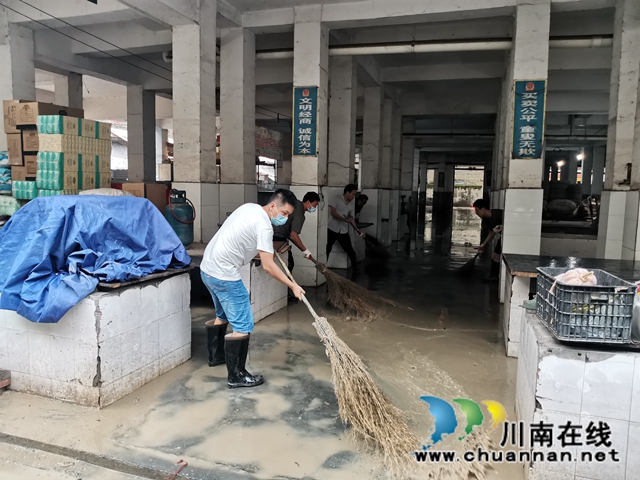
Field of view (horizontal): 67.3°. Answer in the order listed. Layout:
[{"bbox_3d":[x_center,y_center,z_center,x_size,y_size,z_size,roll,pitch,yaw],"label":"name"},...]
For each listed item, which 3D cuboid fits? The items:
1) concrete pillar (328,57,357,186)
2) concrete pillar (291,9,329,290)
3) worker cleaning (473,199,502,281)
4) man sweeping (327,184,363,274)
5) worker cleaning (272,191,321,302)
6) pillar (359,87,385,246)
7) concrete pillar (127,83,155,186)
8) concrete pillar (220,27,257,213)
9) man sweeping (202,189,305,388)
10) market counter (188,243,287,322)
[{"bbox_3d":[0.424,-1.478,9.547,0.450,4.061,0.450,3,6,19],"label":"concrete pillar"},{"bbox_3d":[-0.162,-1.414,7.675,0.450,4.261,0.450,3,6,19],"label":"concrete pillar"},{"bbox_3d":[2.995,0.002,8.225,0.720,1.416,0.600,1,5,4],"label":"worker cleaning"},{"bbox_3d":[0.446,-0.213,9.041,0.600,1.637,0.580,6,7,43],"label":"man sweeping"},{"bbox_3d":[-0.350,0.096,6.459,0.700,1.473,0.580,3,6,19],"label":"worker cleaning"},{"bbox_3d":[1.308,-1.697,12.062,0.450,4.061,0.450,3,6,19],"label":"pillar"},{"bbox_3d":[-4.288,-1.643,11.555,0.450,3.890,0.450,3,6,19],"label":"concrete pillar"},{"bbox_3d":[-1.373,-1.381,8.073,0.450,4.090,0.450,3,6,19],"label":"concrete pillar"},{"bbox_3d":[-0.522,0.347,3.712,0.800,1.473,0.580,0,5,-9],"label":"man sweeping"},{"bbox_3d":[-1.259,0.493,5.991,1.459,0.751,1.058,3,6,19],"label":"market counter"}]

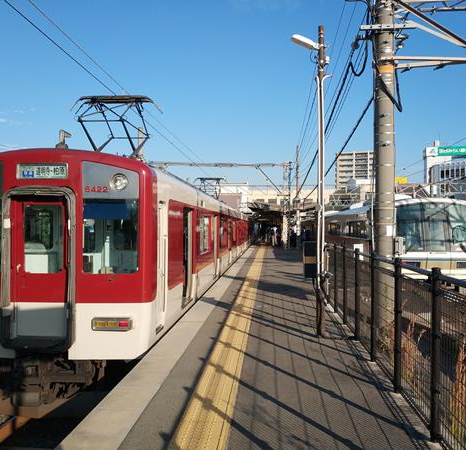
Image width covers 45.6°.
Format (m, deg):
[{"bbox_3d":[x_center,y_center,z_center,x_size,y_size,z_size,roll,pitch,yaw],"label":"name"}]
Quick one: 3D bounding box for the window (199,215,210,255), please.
[{"bbox_3d":[-0.665,0.240,13.340,0.080,0.870,1.850,0,0,4],"label":"window"}]

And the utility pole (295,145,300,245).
[{"bbox_3d":[4.910,-2.160,42.000,0.270,7.850,0.270,0,0,4],"label":"utility pole"}]

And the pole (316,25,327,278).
[{"bbox_3d":[1.220,-0.610,7.640,0.150,4.250,0.150,0,0,4],"label":"pole"}]

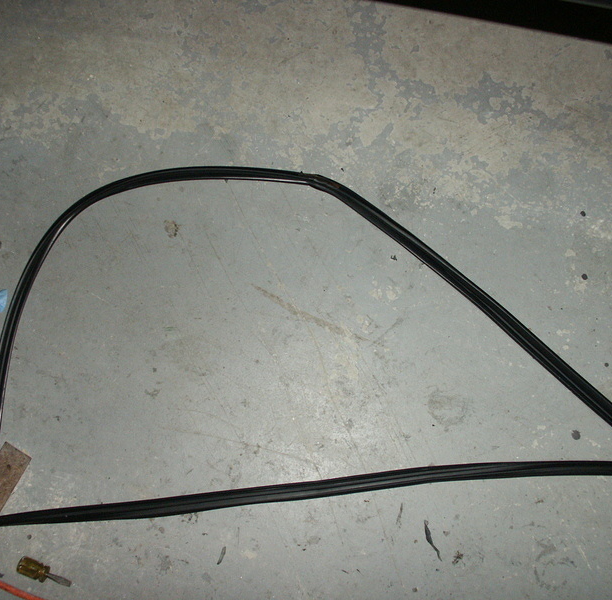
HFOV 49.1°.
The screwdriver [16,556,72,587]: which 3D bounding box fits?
[{"bbox_3d":[-0.372,0.391,0.954,0.084,0.024,0.024,18,76,5],"label":"screwdriver"}]

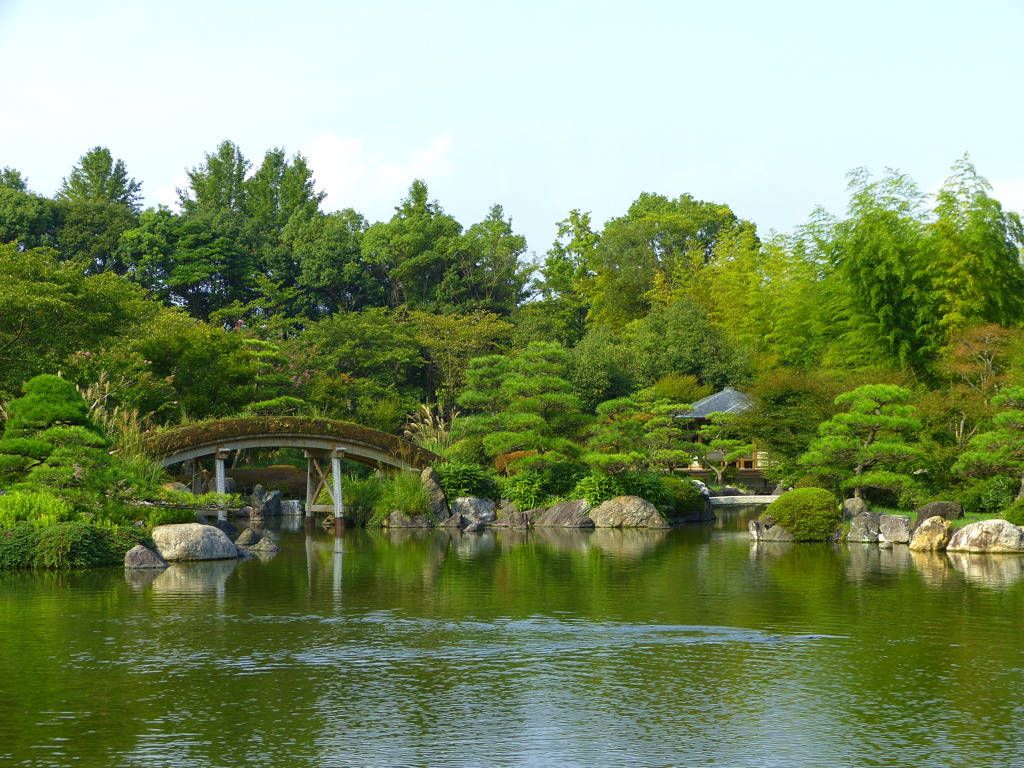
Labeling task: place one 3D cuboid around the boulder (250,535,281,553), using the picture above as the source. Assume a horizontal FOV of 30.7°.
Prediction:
[{"bbox_3d":[-5.800,3.759,43.852,0.706,0.388,0.600,0,-2,0],"label":"boulder"}]

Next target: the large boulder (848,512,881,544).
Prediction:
[{"bbox_3d":[10.209,4.143,54.129,0.988,0.820,0.850,0,-2,0],"label":"large boulder"}]

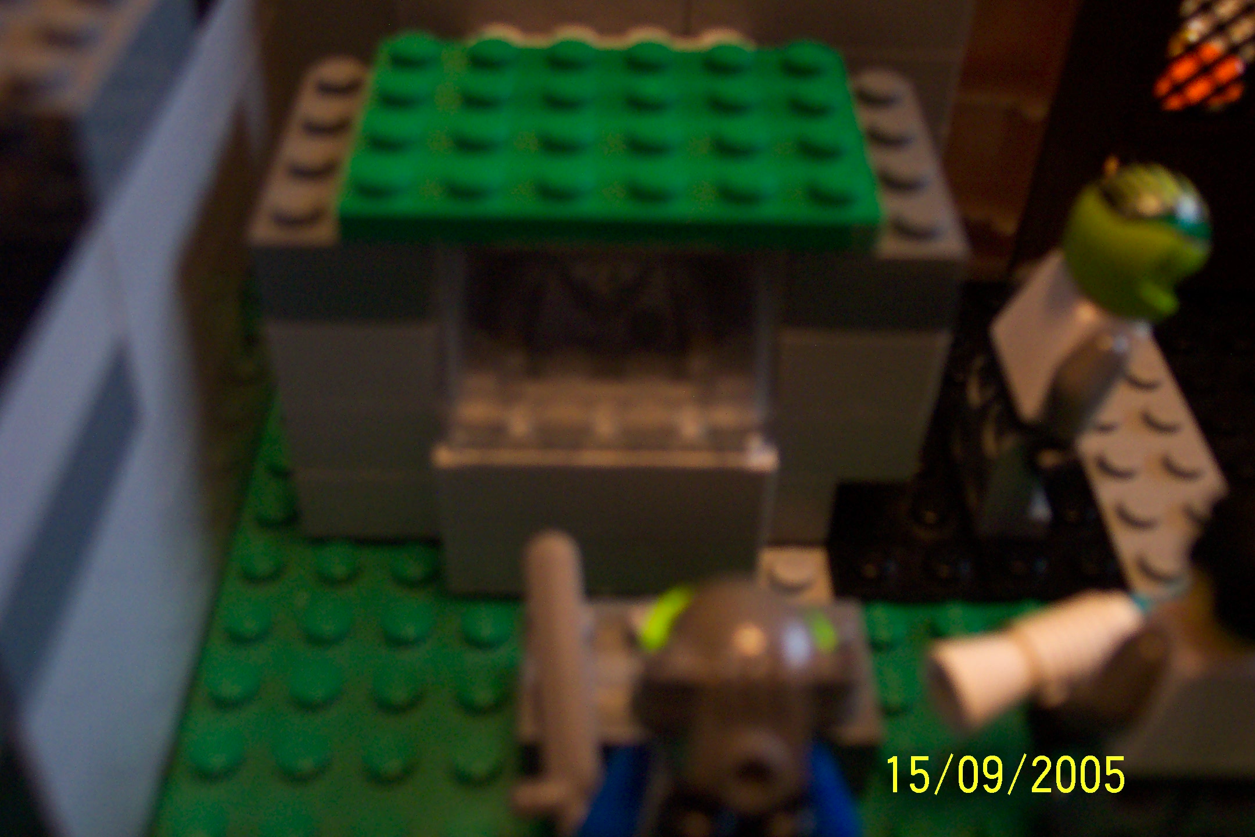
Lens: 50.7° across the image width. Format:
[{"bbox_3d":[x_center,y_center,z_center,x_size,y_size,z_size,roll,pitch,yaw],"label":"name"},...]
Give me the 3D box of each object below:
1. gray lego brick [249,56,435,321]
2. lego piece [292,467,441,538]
[{"bbox_3d":[-0.026,-0.023,0.133,0.016,0.011,0.032,0,42,-1],"label":"gray lego brick"},{"bbox_3d":[-0.027,0.001,0.150,0.016,0.010,0.025,0,42,-1],"label":"lego piece"}]

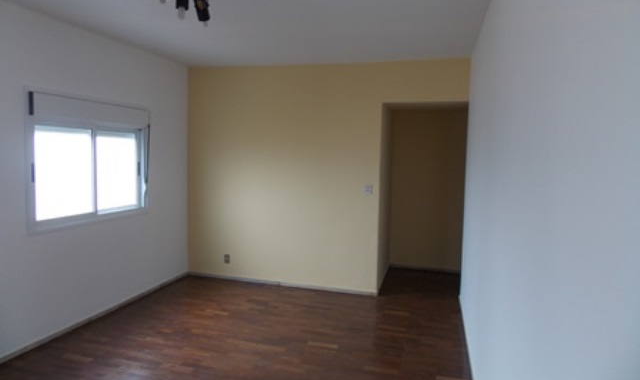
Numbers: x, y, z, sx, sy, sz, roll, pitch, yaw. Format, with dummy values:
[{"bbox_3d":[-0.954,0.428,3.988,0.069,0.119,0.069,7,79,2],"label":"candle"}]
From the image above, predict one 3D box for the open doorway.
[{"bbox_3d":[1.105,0.135,4.611,0.878,2.120,0.200,2,5,15],"label":"open doorway"}]

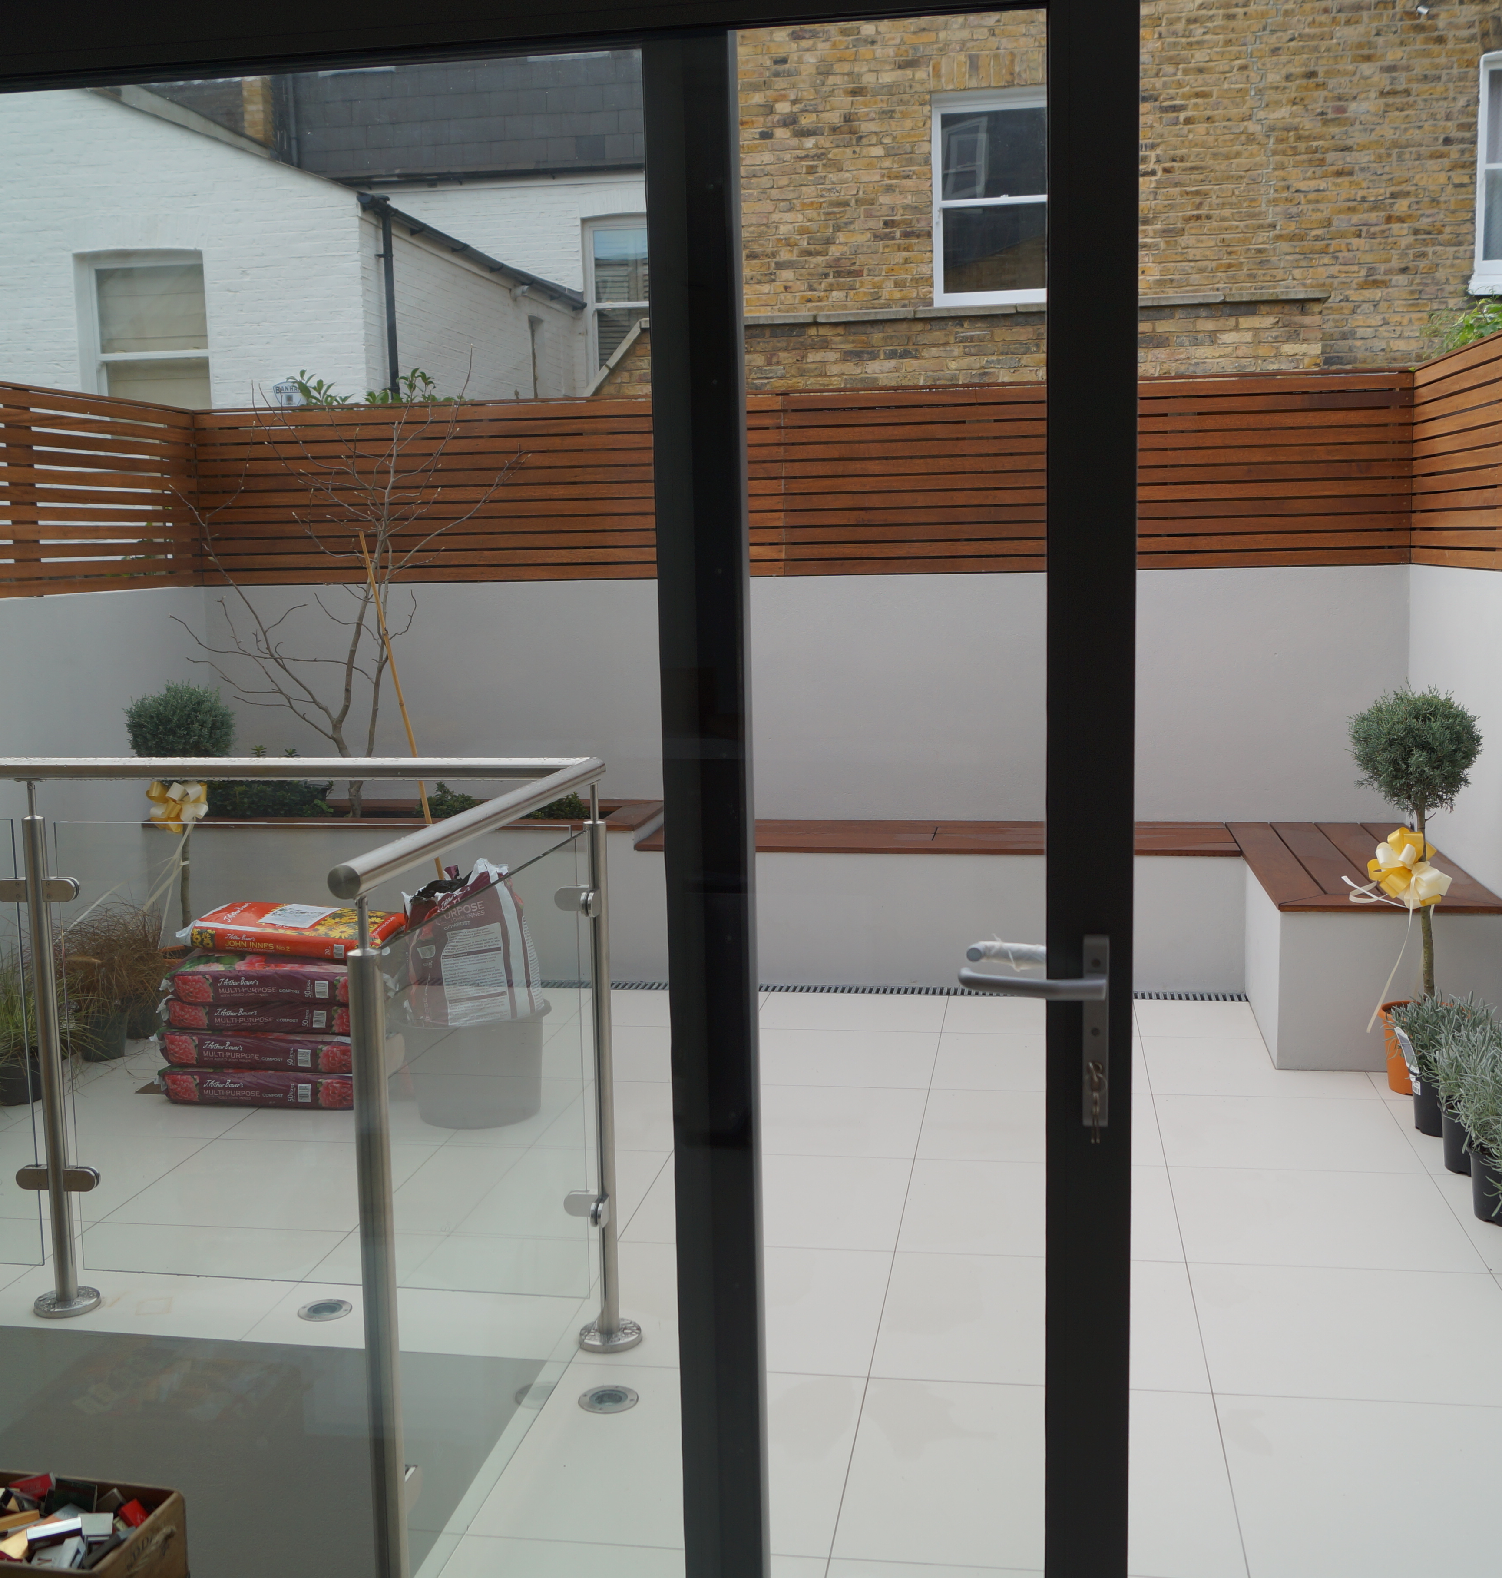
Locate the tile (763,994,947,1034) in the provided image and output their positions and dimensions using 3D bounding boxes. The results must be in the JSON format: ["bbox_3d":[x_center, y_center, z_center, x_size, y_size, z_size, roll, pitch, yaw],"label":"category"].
[{"bbox_3d":[0.325,0.733,5.769,0.600,0.015,0.458,0,7,9],"label":"tile"}]

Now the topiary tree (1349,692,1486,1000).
[{"bbox_3d":[1.781,0.161,4.745,0.370,0.853,0.370,0,8,9],"label":"topiary tree"}]

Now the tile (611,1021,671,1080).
[{"bbox_3d":[-0.356,0.804,5.356,0.600,0.015,0.600,0,7,9],"label":"tile"}]

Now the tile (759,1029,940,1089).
[{"bbox_3d":[0.241,0.801,5.258,0.600,0.015,0.600,0,7,9],"label":"tile"}]

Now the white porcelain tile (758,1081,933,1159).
[{"bbox_3d":[0.147,0.878,4.685,0.600,0.015,0.600,0,7,9],"label":"white porcelain tile"}]

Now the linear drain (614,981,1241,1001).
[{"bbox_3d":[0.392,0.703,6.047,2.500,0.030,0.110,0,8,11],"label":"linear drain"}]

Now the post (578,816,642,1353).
[{"bbox_3d":[-0.279,0.552,3.325,0.110,1.002,0.110,0,8,9],"label":"post"}]

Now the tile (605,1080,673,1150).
[{"bbox_3d":[-0.450,0.881,4.783,0.600,0.015,0.600,0,7,9],"label":"tile"}]

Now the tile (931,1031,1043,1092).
[{"bbox_3d":[0.838,0.799,5.160,0.600,0.015,0.600,0,7,9],"label":"tile"}]

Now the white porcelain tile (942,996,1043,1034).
[{"bbox_3d":[0.922,0.731,5.670,0.600,0.015,0.458,0,7,9],"label":"white porcelain tile"}]

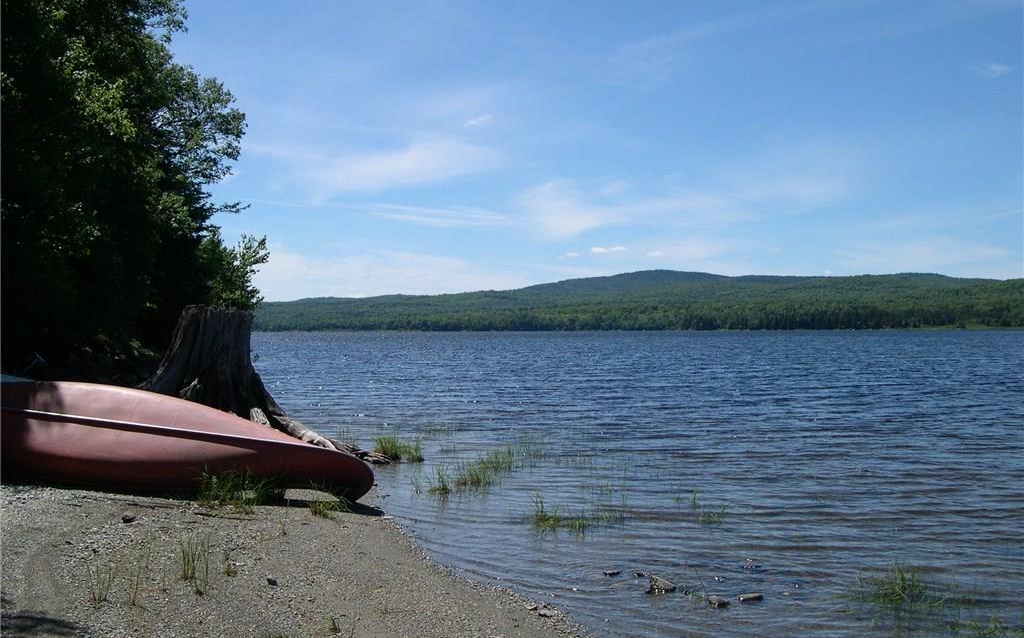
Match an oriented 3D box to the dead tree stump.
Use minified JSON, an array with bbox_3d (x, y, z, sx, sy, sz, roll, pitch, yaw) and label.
[{"bbox_3d":[-2.640,0.690,12.000,2.550,1.660,1.800,0,0,0],"label":"dead tree stump"}]

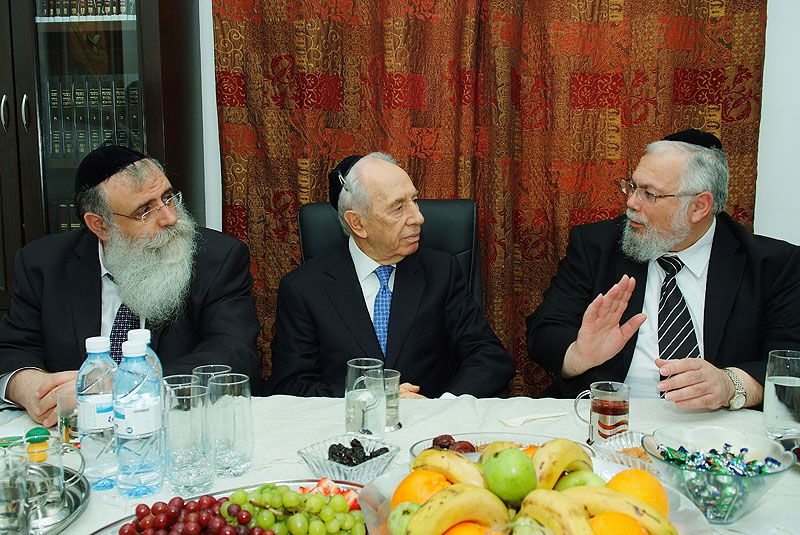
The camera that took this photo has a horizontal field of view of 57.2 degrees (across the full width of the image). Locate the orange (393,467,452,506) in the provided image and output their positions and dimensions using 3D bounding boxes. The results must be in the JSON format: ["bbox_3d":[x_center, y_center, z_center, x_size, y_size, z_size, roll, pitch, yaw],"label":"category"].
[{"bbox_3d":[0.032,0.269,0.828,0.077,0.076,0.077,0,7,0],"label":"orange"}]

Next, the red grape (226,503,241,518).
[{"bbox_3d":[-0.201,0.296,0.893,0.017,0.017,0.017,0,7,0],"label":"red grape"}]

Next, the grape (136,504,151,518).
[{"bbox_3d":[-0.308,0.293,0.881,0.017,0.018,0.017,0,7,0],"label":"grape"}]

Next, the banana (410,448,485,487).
[{"bbox_3d":[0.066,0.246,0.894,0.140,0.055,0.045,5,9,38],"label":"banana"}]

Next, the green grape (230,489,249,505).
[{"bbox_3d":[-0.198,0.283,0.906,0.021,0.021,0.021,0,7,0],"label":"green grape"}]

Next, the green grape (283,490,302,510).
[{"bbox_3d":[-0.136,0.294,0.927,0.021,0.021,0.021,0,7,0],"label":"green grape"}]

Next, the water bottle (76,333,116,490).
[{"bbox_3d":[-0.424,0.206,1.044,0.064,0.210,0.064,0,7,0],"label":"water bottle"}]

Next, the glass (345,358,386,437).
[{"bbox_3d":[-0.056,0.224,1.205,0.067,0.136,0.067,0,7,0],"label":"glass"}]

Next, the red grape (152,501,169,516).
[{"bbox_3d":[-0.300,0.302,0.921,0.018,0.018,0.018,0,7,0],"label":"red grape"}]

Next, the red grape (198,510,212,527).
[{"bbox_3d":[-0.223,0.287,0.841,0.018,0.018,0.018,0,7,0],"label":"red grape"}]

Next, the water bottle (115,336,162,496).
[{"bbox_3d":[-0.363,0.209,1.019,0.063,0.210,0.063,0,7,0],"label":"water bottle"}]

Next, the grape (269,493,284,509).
[{"bbox_3d":[-0.155,0.296,0.928,0.018,0.018,0.018,0,7,0],"label":"grape"}]

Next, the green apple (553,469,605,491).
[{"bbox_3d":[0.211,0.275,0.862,0.069,0.065,0.069,0,7,0],"label":"green apple"}]

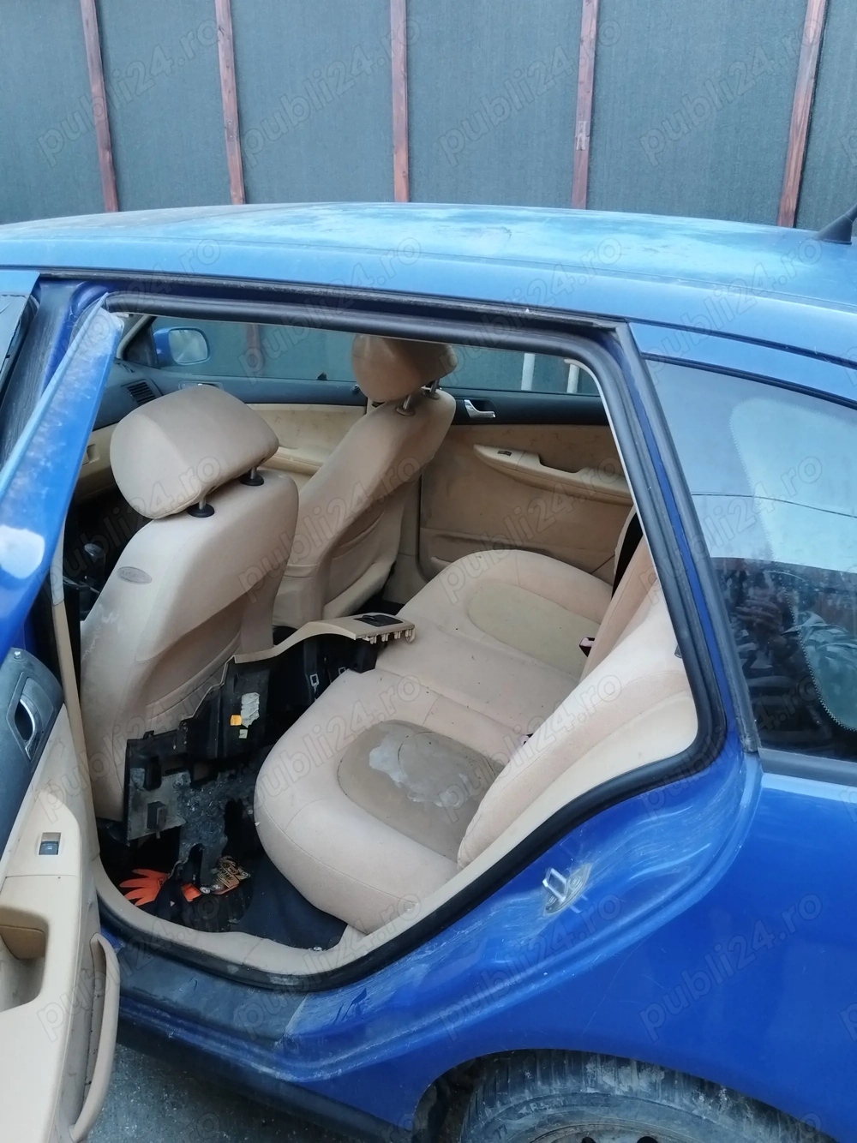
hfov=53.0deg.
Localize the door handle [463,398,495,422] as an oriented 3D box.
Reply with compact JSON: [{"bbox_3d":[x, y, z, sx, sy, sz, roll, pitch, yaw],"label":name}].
[{"bbox_3d":[0.131,-0.432,2.305,0.095,0.045,0.030,8,24,19],"label":"door handle"}]

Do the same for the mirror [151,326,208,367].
[{"bbox_3d":[-0.802,-0.722,2.760,0.093,0.124,0.185,12,26,27],"label":"mirror"}]

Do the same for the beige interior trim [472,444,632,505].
[{"bbox_3d":[0.343,-0.256,2.263,0.460,0.110,0.080,8,24,19],"label":"beige interior trim"}]

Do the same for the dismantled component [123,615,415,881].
[{"bbox_3d":[-0.302,0.339,1.777,0.650,0.360,0.200,-16,27,-32],"label":"dismantled component"}]

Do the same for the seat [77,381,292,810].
[{"bbox_3d":[-0.633,0.087,1.645,0.770,0.930,0.500,8,24,19],"label":"seat"}]

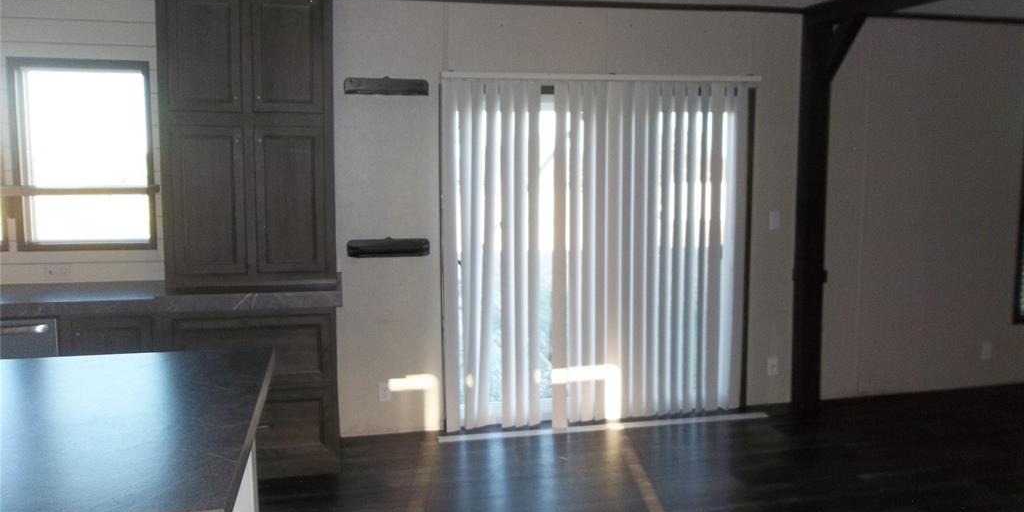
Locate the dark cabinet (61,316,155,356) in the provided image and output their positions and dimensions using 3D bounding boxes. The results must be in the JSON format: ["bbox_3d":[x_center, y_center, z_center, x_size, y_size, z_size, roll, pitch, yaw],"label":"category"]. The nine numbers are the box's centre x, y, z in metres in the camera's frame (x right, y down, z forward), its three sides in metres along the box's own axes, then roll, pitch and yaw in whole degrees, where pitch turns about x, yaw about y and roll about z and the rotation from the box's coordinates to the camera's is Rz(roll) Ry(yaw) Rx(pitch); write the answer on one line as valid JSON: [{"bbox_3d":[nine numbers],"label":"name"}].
[{"bbox_3d":[-1.896,0.648,3.961,0.399,0.870,0.610,-2,6,-13],"label":"dark cabinet"}]

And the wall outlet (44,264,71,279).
[{"bbox_3d":[-2.343,0.079,4.111,0.121,0.072,0.010,-2,6,-13],"label":"wall outlet"}]

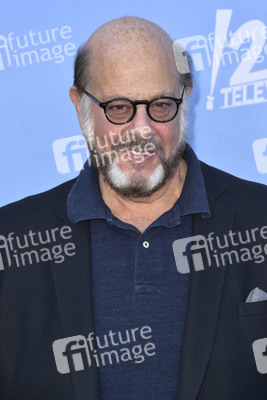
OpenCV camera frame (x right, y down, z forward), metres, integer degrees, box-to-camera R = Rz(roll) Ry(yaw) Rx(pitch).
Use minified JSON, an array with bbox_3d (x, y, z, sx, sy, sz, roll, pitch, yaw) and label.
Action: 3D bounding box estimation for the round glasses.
[{"bbox_3d":[0.006,-0.158,2.408,0.152,0.046,0.140,-3,15,-5],"label":"round glasses"}]

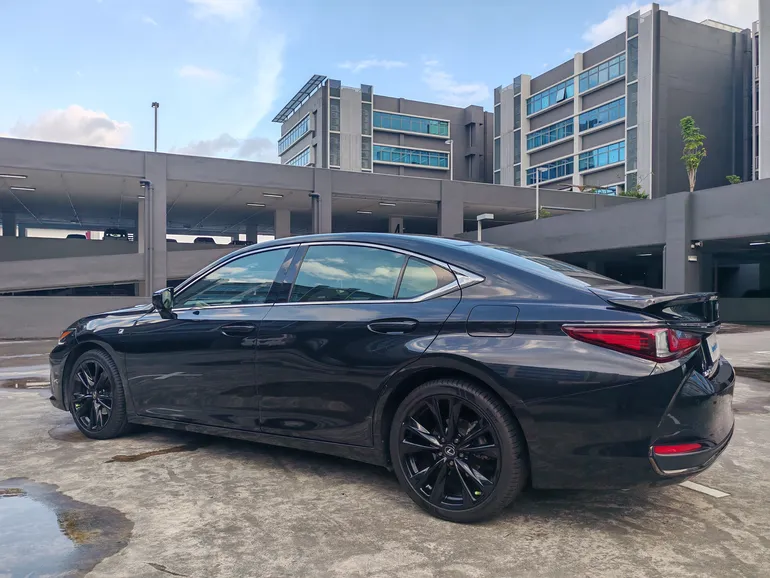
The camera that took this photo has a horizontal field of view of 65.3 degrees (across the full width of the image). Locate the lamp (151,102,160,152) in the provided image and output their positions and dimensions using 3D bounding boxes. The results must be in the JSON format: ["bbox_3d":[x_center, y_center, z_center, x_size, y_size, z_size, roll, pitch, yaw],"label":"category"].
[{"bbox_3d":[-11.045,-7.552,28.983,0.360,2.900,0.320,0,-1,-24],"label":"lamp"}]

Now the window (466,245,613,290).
[{"bbox_3d":[0.965,-0.143,3.292,0.780,0.100,1.180,24,13,32],"label":"window"}]

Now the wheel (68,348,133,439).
[{"bbox_3d":[-2.053,0.762,4.435,0.668,0.668,0.240,0,-1,33],"label":"wheel"}]

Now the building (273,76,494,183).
[{"bbox_3d":[-0.294,-11.117,82.996,24.400,25.600,20.600,0,-1,-24],"label":"building"}]

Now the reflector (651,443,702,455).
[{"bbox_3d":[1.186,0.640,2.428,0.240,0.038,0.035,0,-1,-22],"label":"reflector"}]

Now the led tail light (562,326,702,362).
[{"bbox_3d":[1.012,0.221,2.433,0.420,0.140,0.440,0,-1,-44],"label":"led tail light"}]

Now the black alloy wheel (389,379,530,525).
[{"bbox_3d":[0.335,0.723,2.742,0.662,0.662,0.235,-1,-1,34],"label":"black alloy wheel"}]

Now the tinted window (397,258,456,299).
[{"bbox_3d":[0.208,-0.057,2.876,0.300,0.250,0.050,11,-30,18],"label":"tinted window"}]

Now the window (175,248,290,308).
[{"bbox_3d":[-0.945,-0.058,3.670,0.900,0.390,0.070,-1,-30,34],"label":"window"}]

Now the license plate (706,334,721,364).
[{"bbox_3d":[1.643,0.291,2.994,0.015,0.116,0.450,-14,-8,32],"label":"license plate"}]

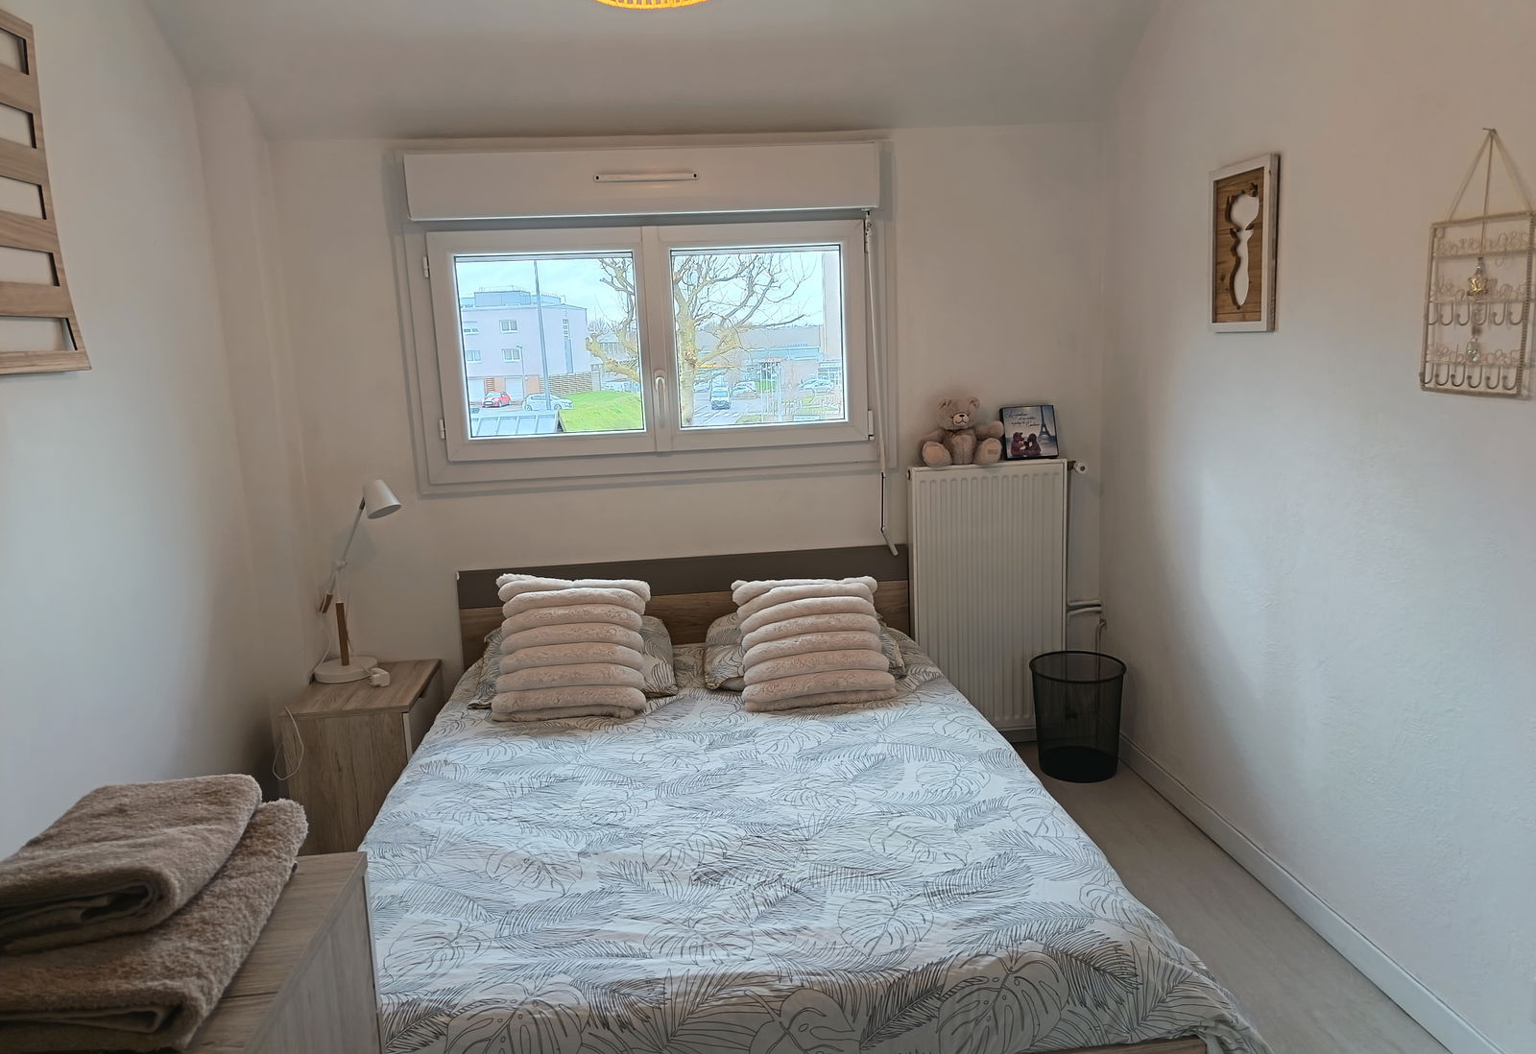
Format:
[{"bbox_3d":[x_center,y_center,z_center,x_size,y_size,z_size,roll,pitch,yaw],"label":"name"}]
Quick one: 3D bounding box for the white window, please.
[{"bbox_3d":[-0.356,-0.566,3.373,1.400,0.775,0.080,-3,10,-5],"label":"white window"}]

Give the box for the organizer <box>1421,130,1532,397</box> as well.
[{"bbox_3d":[1.237,-0.457,1.855,0.050,0.445,0.235,-3,10,-5],"label":"organizer"}]

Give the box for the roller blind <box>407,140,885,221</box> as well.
[{"bbox_3d":[-0.365,-1.038,3.231,1.390,0.195,0.140,-3,10,-5],"label":"roller blind"}]

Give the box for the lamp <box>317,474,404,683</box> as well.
[{"bbox_3d":[-1.263,0.163,3.264,0.360,0.620,0.200,2,11,24],"label":"lamp"}]

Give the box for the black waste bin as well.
[{"bbox_3d":[1.013,0.623,3.478,0.304,0.343,0.304,-3,10,-5],"label":"black waste bin"}]

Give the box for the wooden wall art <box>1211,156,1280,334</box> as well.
[{"bbox_3d":[1.168,-0.686,2.622,0.027,0.406,0.263,-3,10,-5],"label":"wooden wall art"}]

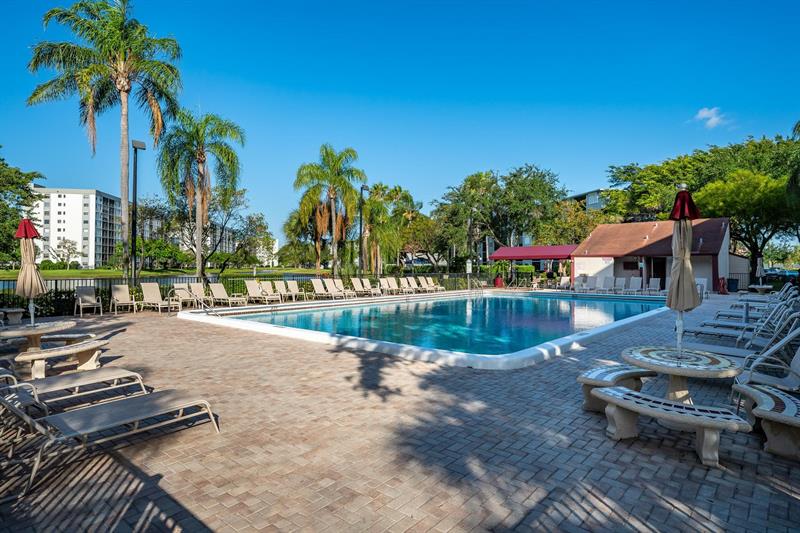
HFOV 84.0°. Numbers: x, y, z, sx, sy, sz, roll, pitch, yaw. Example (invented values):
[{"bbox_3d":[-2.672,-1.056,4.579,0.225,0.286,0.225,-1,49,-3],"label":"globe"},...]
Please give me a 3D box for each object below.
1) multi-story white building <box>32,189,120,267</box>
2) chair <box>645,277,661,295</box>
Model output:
[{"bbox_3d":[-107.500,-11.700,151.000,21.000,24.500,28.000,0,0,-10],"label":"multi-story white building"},{"bbox_3d":[15.650,1.200,27.600,0.660,0.970,1.500,0,0,41],"label":"chair"}]

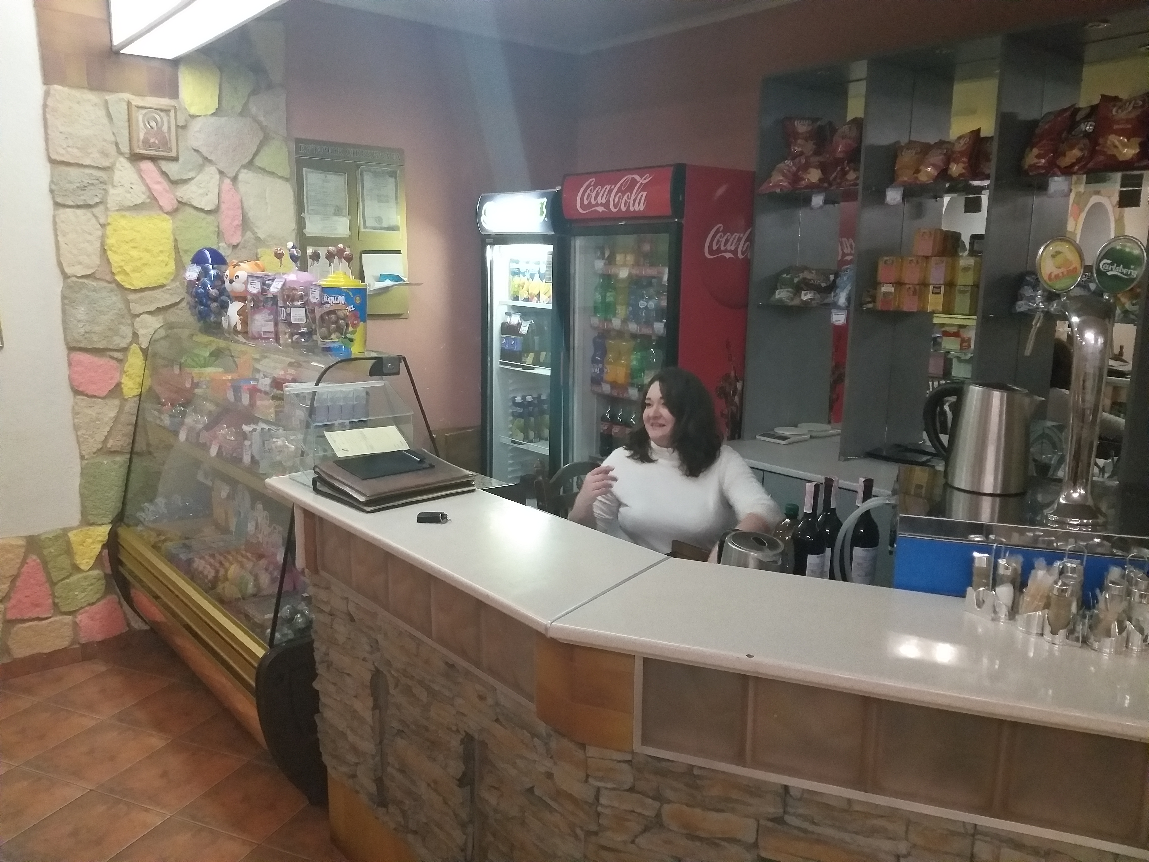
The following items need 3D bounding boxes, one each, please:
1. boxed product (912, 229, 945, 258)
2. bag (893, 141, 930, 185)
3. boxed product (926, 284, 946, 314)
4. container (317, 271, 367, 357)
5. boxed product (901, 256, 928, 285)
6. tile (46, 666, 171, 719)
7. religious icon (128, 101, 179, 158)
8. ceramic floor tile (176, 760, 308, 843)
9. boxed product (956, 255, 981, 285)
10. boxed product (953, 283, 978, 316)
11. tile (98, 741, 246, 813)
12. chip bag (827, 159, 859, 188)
[{"bbox_3d":[1.304,-0.693,3.179,0.075,0.097,0.080,-10,15,-43],"label":"boxed product"},{"bbox_3d":[1.244,-0.992,3.185,0.135,0.170,0.050,12,3,39],"label":"bag"},{"bbox_3d":[1.378,-0.496,3.234,0.075,0.107,0.085,-8,13,-40],"label":"boxed product"},{"bbox_3d":[-0.749,-0.379,2.780,0.160,0.265,0.150,2,11,5],"label":"container"},{"bbox_3d":[1.271,-0.595,3.198,0.075,0.096,0.093,-9,14,-42],"label":"boxed product"},{"bbox_3d":[-1.808,1.019,3.368,0.330,0.010,0.330,5,11,21],"label":"tile"},{"bbox_3d":[-1.692,-1.211,3.469,0.172,0.210,0.030,-7,13,-37],"label":"religious icon"},{"bbox_3d":[-0.996,1.151,2.694,0.330,0.010,0.330,5,11,21],"label":"ceramic floor tile"},{"bbox_3d":[1.400,-0.569,3.062,0.075,0.097,0.080,-10,15,-43],"label":"boxed product"},{"bbox_3d":[1.401,-0.466,3.067,0.075,0.096,0.093,-9,14,-42],"label":"boxed product"},{"bbox_3d":[-1.307,1.122,2.811,0.333,0.009,0.333,5,11,21],"label":"tile"},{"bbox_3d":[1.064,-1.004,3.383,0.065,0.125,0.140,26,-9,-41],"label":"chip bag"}]

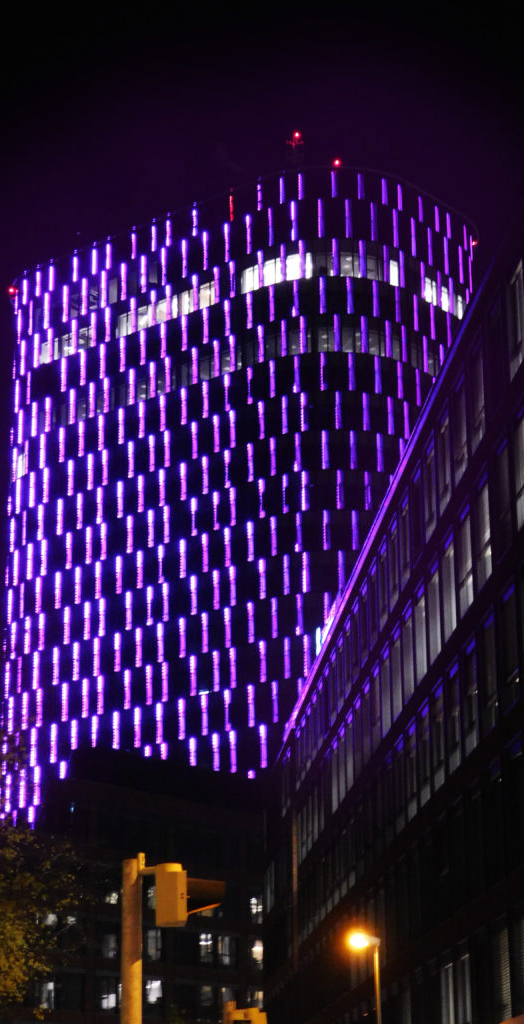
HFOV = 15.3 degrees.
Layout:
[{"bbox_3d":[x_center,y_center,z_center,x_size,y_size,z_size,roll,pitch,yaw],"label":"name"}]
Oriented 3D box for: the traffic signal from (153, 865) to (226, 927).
[{"bbox_3d":[-0.483,2.554,13.000,0.490,0.390,0.300,4,-19,-14],"label":"traffic signal"}]

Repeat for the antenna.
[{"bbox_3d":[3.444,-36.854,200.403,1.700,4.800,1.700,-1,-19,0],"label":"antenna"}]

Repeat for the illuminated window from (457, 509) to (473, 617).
[{"bbox_3d":[4.992,1.306,48.161,0.130,2.200,1.600,2,-19,-5],"label":"illuminated window"}]

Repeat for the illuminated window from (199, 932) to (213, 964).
[{"bbox_3d":[-4.010,31.169,139.318,0.130,2.050,1.450,-14,-23,35],"label":"illuminated window"}]

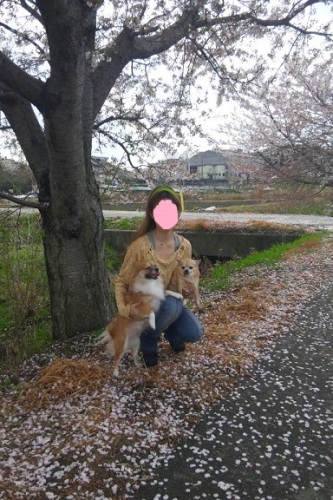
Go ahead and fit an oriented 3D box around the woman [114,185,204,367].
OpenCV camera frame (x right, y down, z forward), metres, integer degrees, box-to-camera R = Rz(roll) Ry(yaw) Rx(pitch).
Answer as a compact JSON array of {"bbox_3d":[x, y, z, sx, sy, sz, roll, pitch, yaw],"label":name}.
[{"bbox_3d":[-0.040,0.132,2.499,0.530,1.040,0.650,-4,10,-21],"label":"woman"}]

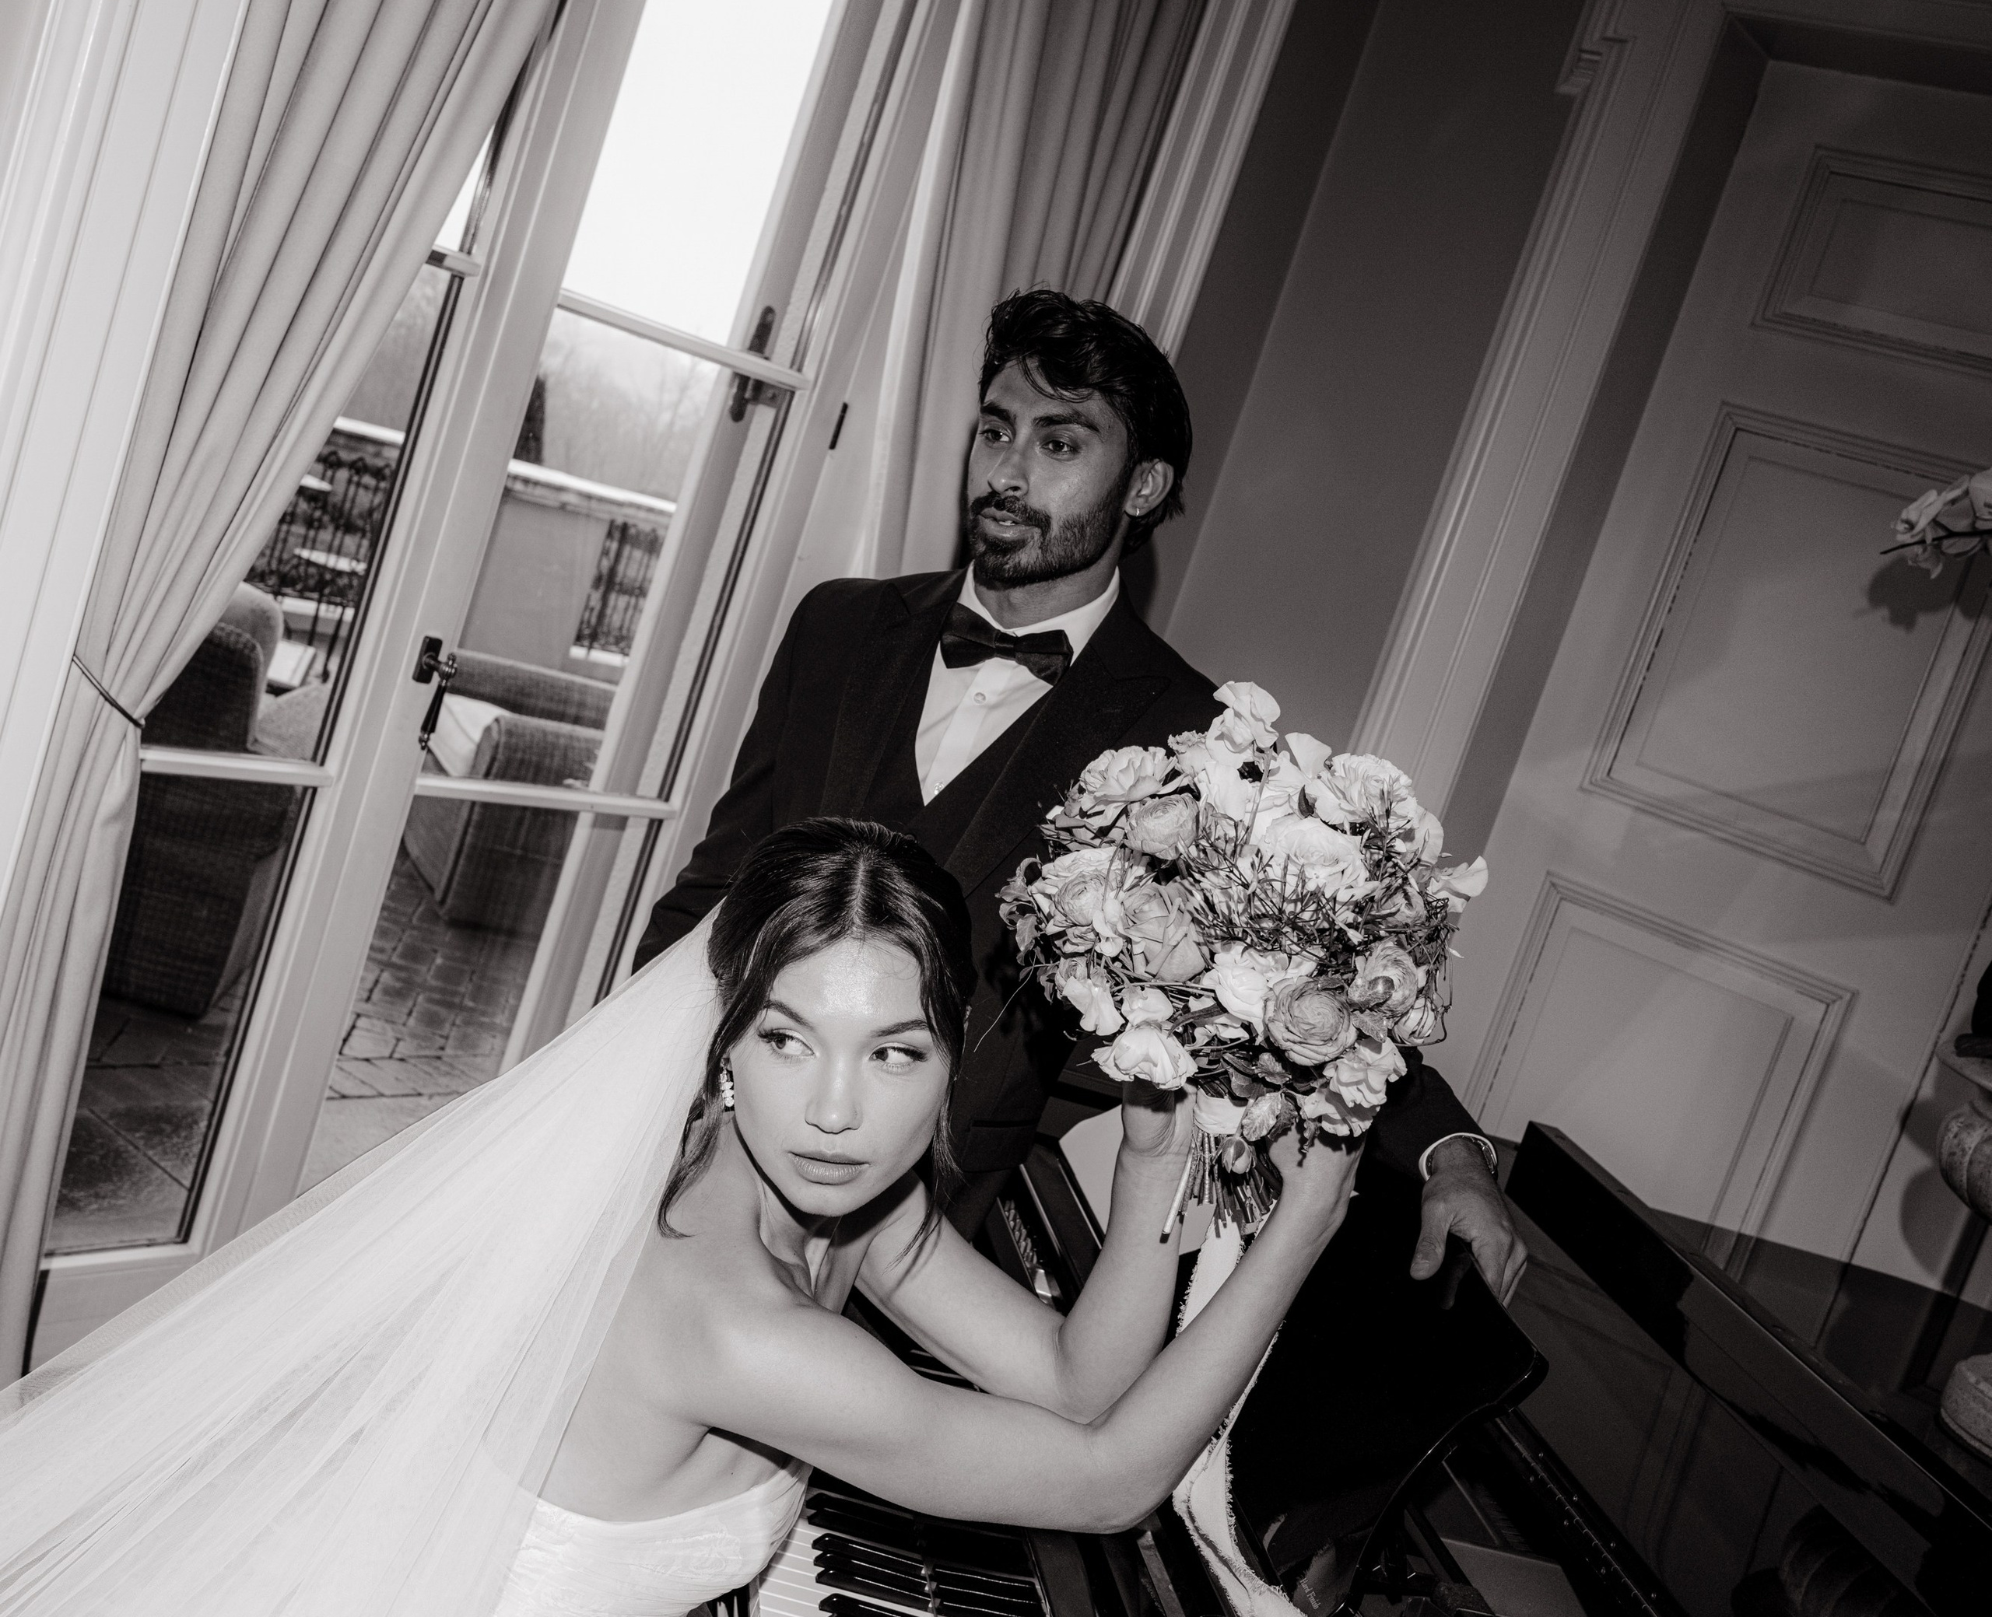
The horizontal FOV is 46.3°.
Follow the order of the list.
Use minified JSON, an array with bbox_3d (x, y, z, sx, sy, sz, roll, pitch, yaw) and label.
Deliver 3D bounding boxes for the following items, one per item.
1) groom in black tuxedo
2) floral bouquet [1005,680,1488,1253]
[{"bbox_3d":[-0.041,0.443,2.110,0.800,1.760,0.520,21,8,20],"label":"groom in black tuxedo"},{"bbox_3d":[0.161,0.098,1.510,0.310,0.350,0.290,9,13,2],"label":"floral bouquet"}]

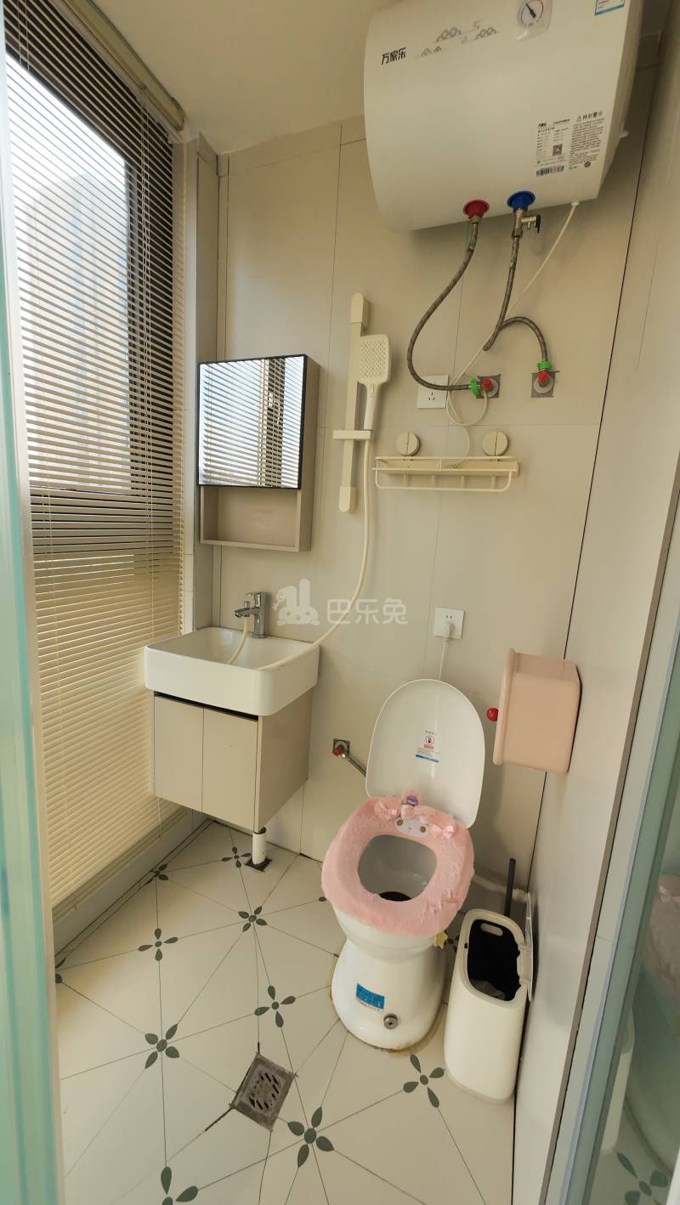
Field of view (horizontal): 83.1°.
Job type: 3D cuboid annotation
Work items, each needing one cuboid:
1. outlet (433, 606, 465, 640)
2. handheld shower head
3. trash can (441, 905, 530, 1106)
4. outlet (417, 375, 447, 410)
[{"bbox_3d":[0.336,0.066,1.183,0.086,0.086,0.012,7,9,20],"label":"outlet"},{"bbox_3d":[0.098,-0.633,1.118,0.088,0.255,0.060,7,17,20],"label":"handheld shower head"},{"bbox_3d":[0.352,0.956,0.929,0.152,0.265,0.210,7,9,20],"label":"trash can"},{"bbox_3d":[0.273,-0.619,1.126,0.086,0.086,0.012,7,9,20],"label":"outlet"}]

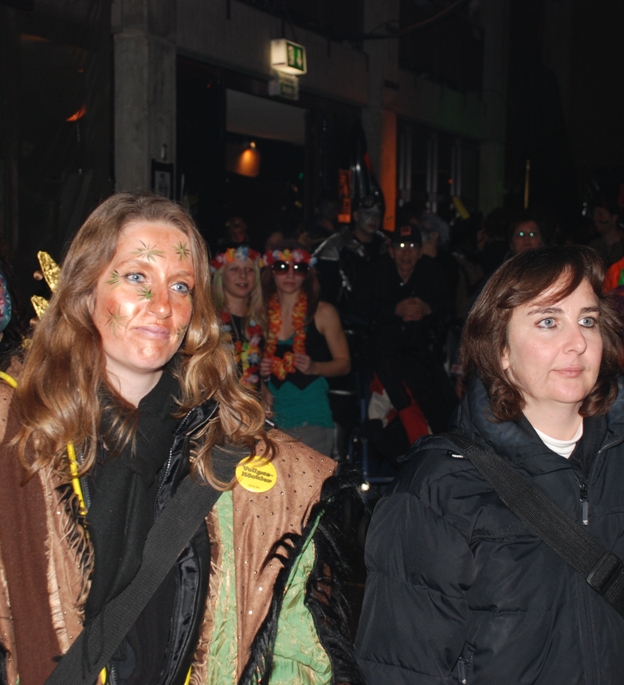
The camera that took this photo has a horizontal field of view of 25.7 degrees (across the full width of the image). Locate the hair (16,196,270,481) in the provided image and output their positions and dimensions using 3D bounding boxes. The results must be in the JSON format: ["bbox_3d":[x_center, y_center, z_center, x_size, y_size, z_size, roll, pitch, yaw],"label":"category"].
[{"bbox_3d":[-0.230,-0.003,1.840,0.335,0.385,0.270,-1,4,-25],"label":"hair"}]

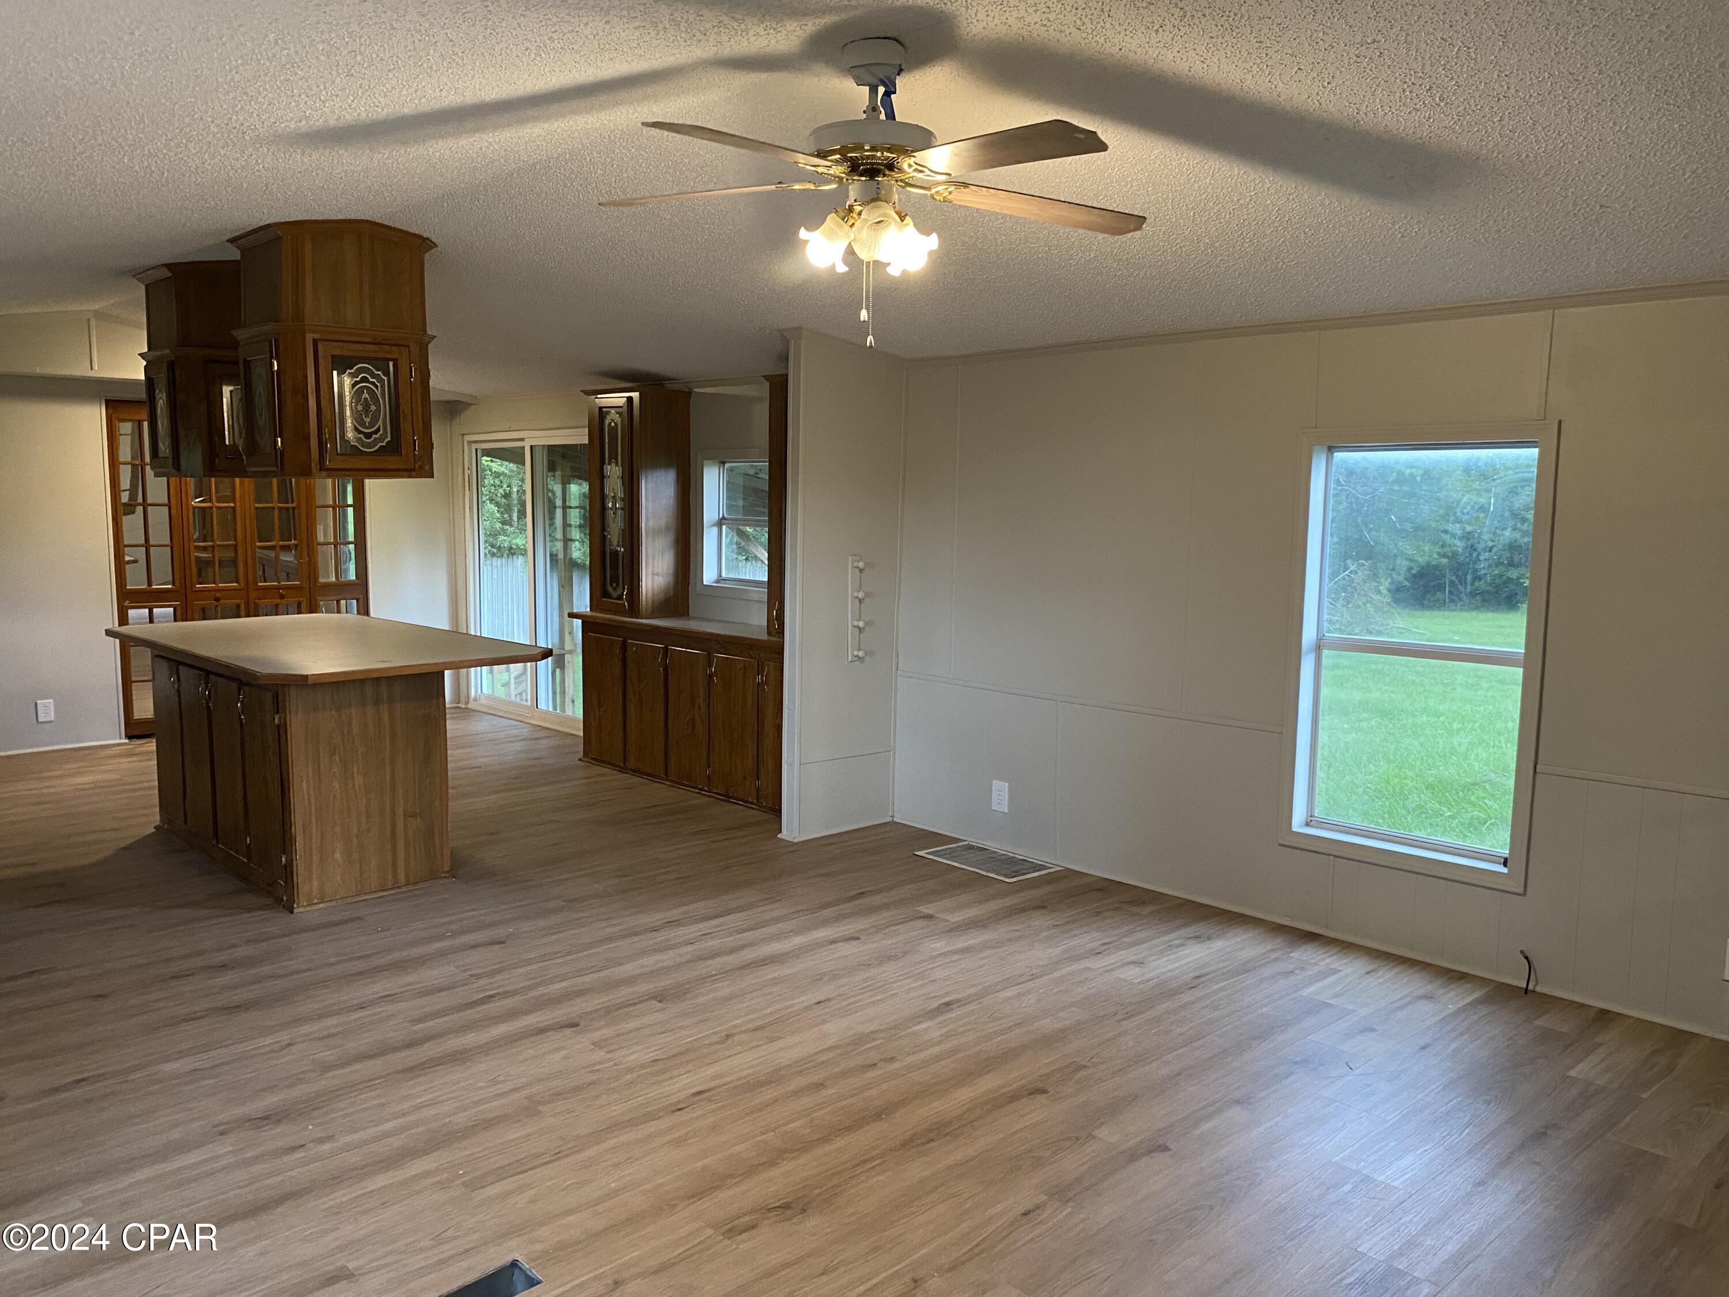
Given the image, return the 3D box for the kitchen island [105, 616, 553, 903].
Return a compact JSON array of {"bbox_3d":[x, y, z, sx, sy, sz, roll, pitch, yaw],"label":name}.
[{"bbox_3d":[-2.340,0.413,5.574,1.095,0.912,2.135,-6,10,-44],"label":"kitchen island"}]

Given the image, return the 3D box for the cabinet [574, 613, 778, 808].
[{"bbox_3d":[-0.820,0.298,6.861,0.408,0.854,2.081,-6,10,-44],"label":"cabinet"}]

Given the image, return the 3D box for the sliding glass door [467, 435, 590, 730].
[{"bbox_3d":[-2.168,-0.450,8.537,0.093,1.918,1.732,-6,10,-44],"label":"sliding glass door"}]

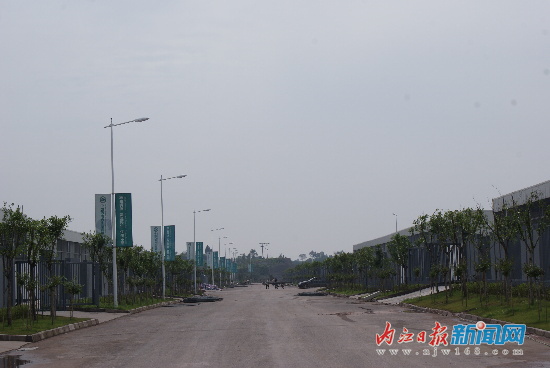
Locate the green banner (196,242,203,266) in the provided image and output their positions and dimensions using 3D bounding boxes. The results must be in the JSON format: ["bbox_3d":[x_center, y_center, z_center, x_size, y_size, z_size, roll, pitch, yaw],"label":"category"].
[{"bbox_3d":[-8.792,8.320,148.000,0.830,2.830,0.080,-1,-4,-1],"label":"green banner"}]

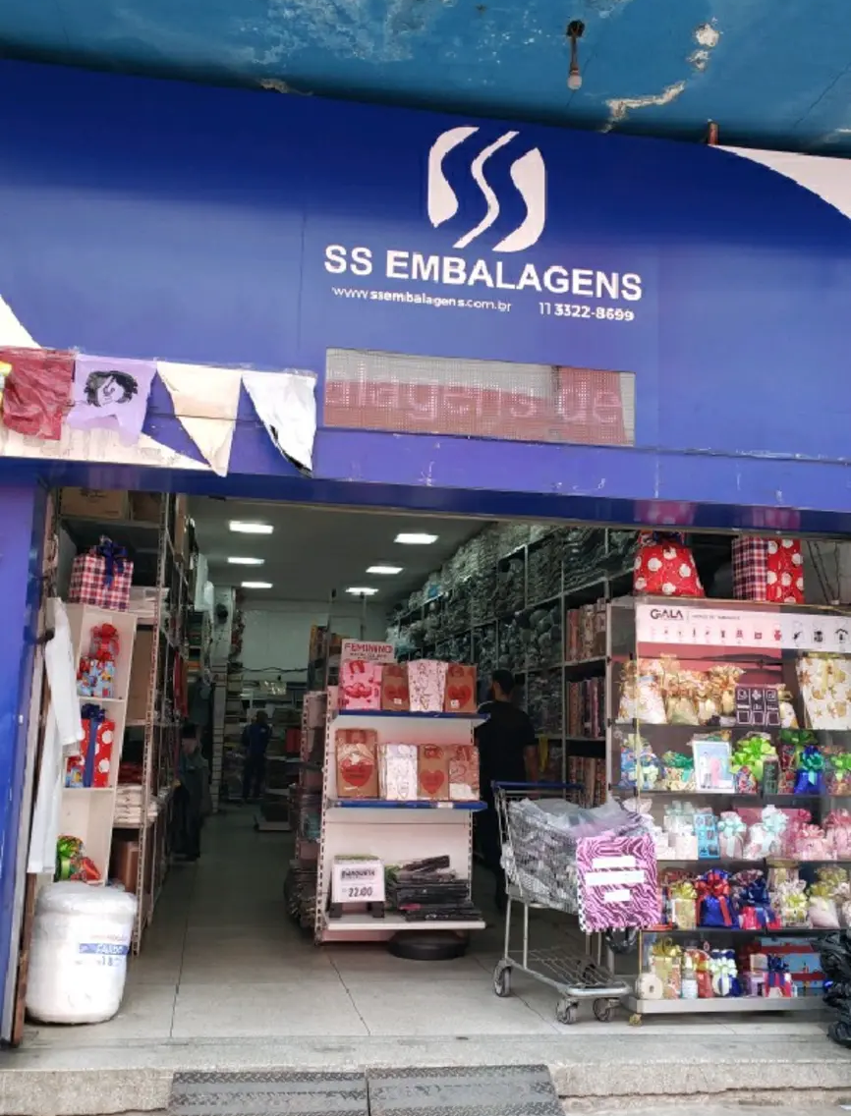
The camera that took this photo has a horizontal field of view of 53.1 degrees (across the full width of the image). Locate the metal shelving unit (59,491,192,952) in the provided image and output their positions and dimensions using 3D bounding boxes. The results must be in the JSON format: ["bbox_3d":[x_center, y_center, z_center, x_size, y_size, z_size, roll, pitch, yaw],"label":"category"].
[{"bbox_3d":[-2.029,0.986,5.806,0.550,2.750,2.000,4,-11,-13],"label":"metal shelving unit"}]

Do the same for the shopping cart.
[{"bbox_3d":[0.647,1.596,4.044,0.500,1.000,0.850,4,-11,-13],"label":"shopping cart"}]

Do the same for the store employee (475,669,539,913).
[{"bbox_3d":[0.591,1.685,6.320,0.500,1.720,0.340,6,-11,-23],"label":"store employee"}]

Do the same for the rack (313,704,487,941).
[{"bbox_3d":[-0.131,1.571,5.120,0.955,1.440,0.370,4,-12,-10],"label":"rack"}]

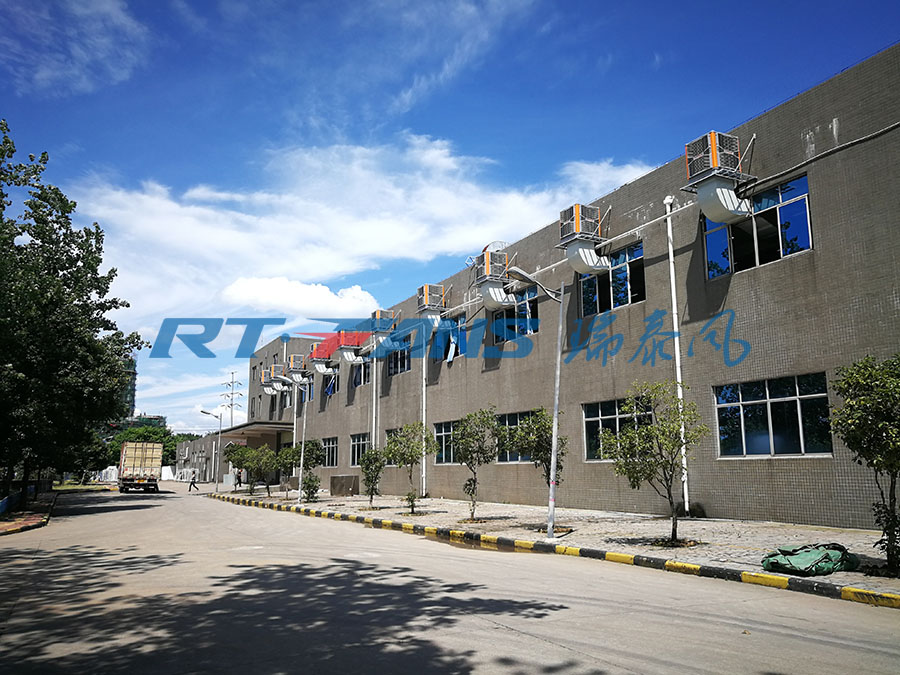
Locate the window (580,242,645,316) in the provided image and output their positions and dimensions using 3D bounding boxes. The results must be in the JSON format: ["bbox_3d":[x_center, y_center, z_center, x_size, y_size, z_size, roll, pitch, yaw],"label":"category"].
[{"bbox_3d":[5.881,-2.035,25.834,0.150,2.150,3.646,5,-12,-27],"label":"window"}]

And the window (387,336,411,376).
[{"bbox_3d":[-3.135,1.207,42.843,0.150,2.150,3.595,5,-12,-27],"label":"window"}]

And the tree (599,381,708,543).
[{"bbox_3d":[4.155,2.500,14.302,2.172,3.178,2.063,-3,-11,17],"label":"tree"}]

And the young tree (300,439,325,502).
[{"bbox_3d":[-6.587,6.425,33.879,1.197,2.992,1.197,6,-12,-27],"label":"young tree"}]

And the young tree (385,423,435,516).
[{"bbox_3d":[-1.302,4.308,23.063,1.714,2.884,1.628,1,-11,-3],"label":"young tree"}]

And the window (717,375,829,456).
[{"bbox_3d":[8.521,2.173,18.736,0.150,2.050,3.504,6,-12,-27],"label":"window"}]

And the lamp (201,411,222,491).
[{"bbox_3d":[-17.186,8.163,50.718,1.537,5.984,0.299,6,-12,-27],"label":"lamp"}]

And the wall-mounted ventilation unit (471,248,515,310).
[{"bbox_3d":[2.115,-2.393,31.551,1.877,2.394,1.292,6,-12,-27],"label":"wall-mounted ventilation unit"}]

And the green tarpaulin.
[{"bbox_3d":[5.168,3.162,10.064,1.320,0.300,0.850,-5,-12,26],"label":"green tarpaulin"}]

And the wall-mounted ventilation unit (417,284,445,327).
[{"bbox_3d":[-0.819,-1.490,37.160,1.478,2.251,1.142,5,-12,-27],"label":"wall-mounted ventilation unit"}]

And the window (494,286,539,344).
[{"bbox_3d":[2.917,-0.969,31.425,0.150,2.150,3.629,5,-12,-27],"label":"window"}]

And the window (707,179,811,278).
[{"bbox_3d":[8.534,-2.983,19.687,0.150,2.064,3.504,6,-12,-27],"label":"window"}]

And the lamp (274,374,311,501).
[{"bbox_3d":[-7.513,4.671,32.692,1.537,5.984,0.299,6,-12,-27],"label":"lamp"}]

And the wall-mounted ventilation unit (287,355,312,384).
[{"bbox_3d":[-12.613,2.750,59.409,1.478,2.251,1.142,5,-12,-27],"label":"wall-mounted ventilation unit"}]

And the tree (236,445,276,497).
[{"bbox_3d":[-11.772,8.203,43.592,1.972,3.196,1.972,6,-12,-27],"label":"tree"}]

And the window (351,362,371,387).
[{"bbox_3d":[-5.922,2.223,47.037,0.150,1.981,3.504,6,-12,-27],"label":"window"}]

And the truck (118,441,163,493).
[{"bbox_3d":[-23.732,9.898,53.773,2.500,3.600,9.000,5,-12,-26],"label":"truck"}]

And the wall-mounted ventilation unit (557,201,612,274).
[{"bbox_3d":[4.794,-3.407,25.415,1.468,2.382,1.454,6,-12,-27],"label":"wall-mounted ventilation unit"}]

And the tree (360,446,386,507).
[{"bbox_3d":[-2.978,5.435,27.247,1.007,2.226,1.007,1,-11,-6],"label":"tree"}]

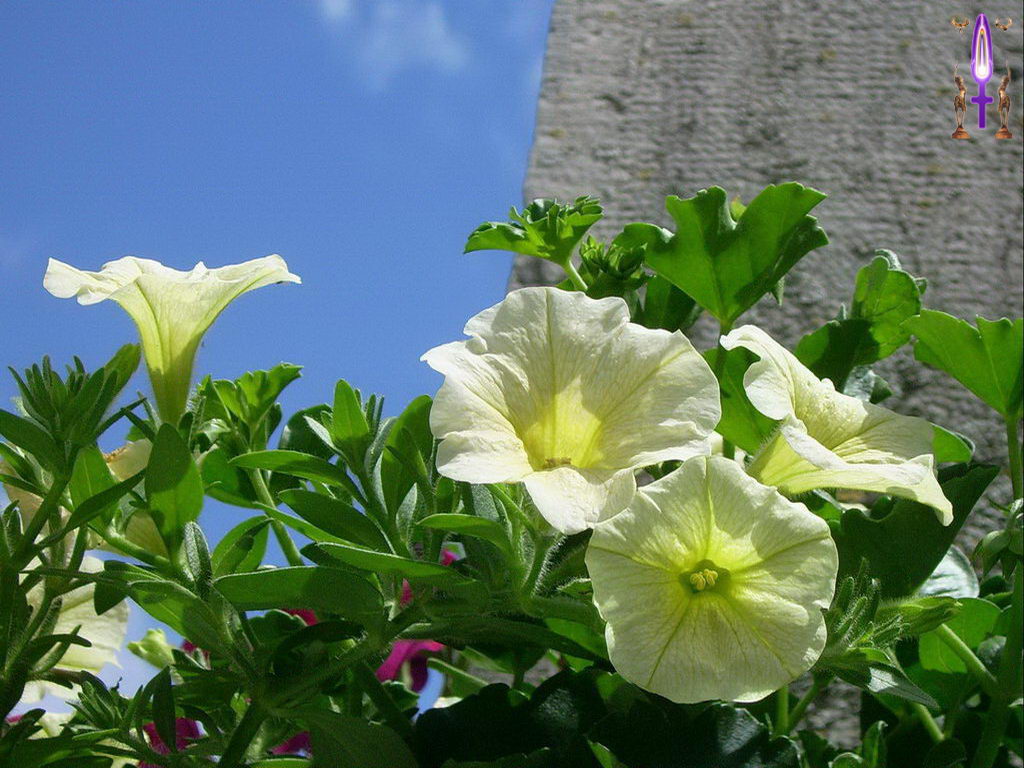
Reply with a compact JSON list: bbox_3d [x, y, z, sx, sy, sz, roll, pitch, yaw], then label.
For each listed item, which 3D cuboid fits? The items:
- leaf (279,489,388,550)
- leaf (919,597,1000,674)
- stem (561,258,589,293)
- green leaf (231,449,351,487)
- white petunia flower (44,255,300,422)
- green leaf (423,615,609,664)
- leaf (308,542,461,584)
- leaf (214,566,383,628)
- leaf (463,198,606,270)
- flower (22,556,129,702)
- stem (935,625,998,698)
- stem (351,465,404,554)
[{"bbox_3d":[-0.047,0.036,0.690,0.032,0.007,0.013,29,-44,-5],"label":"leaf"},{"bbox_3d":[0.125,0.070,0.725,0.023,0.022,0.009,0,-18,0],"label":"leaf"},{"bbox_3d":[0.017,-0.030,0.720,0.003,0.012,0.003,-40,-3,0],"label":"stem"},{"bbox_3d":[-0.056,0.023,0.670,0.036,0.008,0.014,13,-34,-12],"label":"green leaf"},{"bbox_3d":[-0.090,-0.011,0.690,0.068,0.048,0.066,1,-5,0],"label":"white petunia flower"},{"bbox_3d":[0.001,0.066,0.670,0.049,0.009,0.016,12,-20,0],"label":"green leaf"},{"bbox_3d":[-0.033,0.047,0.680,0.041,0.005,0.012,10,-22,-3],"label":"leaf"},{"bbox_3d":[-0.056,0.056,0.680,0.045,0.008,0.015,7,-45,-7],"label":"leaf"},{"bbox_3d":[0.006,-0.042,0.720,0.038,0.018,0.024,-4,-21,18],"label":"leaf"},{"bbox_3d":[-0.149,0.083,0.880,0.040,0.052,0.052,-7,-23,28],"label":"flower"},{"bbox_3d":[0.128,0.078,0.735,0.004,0.026,0.004,-41,-6,0],"label":"stem"},{"bbox_3d":[-0.036,0.033,0.690,0.004,0.026,0.004,-26,-6,3],"label":"stem"}]

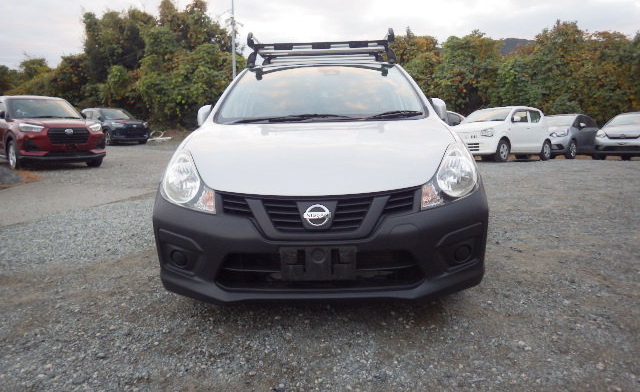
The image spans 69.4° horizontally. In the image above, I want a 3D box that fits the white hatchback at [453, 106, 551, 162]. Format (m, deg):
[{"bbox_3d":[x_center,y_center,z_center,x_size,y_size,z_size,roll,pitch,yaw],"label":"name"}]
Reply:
[{"bbox_3d":[5.030,-1.700,12.780,3.395,1.480,1.475,-7,11,-40],"label":"white hatchback"}]

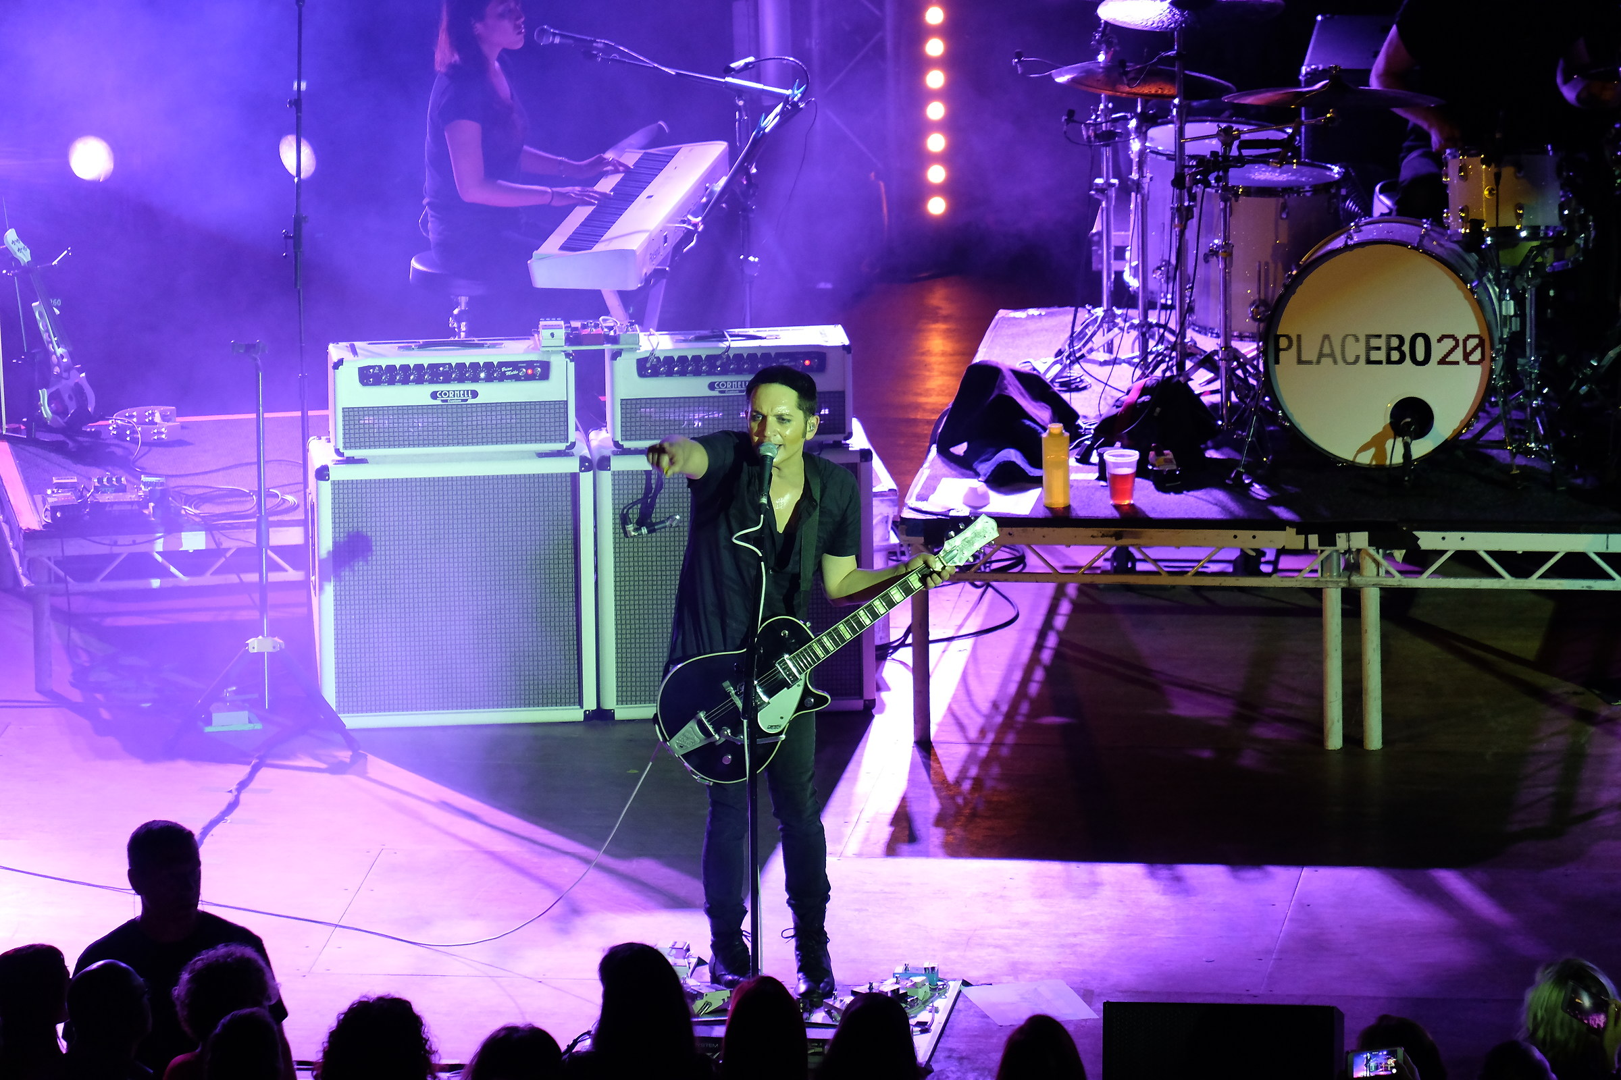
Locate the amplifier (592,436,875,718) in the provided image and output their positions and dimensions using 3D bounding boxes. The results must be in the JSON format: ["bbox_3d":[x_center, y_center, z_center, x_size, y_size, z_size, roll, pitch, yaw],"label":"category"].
[{"bbox_3d":[-0.214,0.077,37.211,0.754,0.745,0.355,-2,14,-4],"label":"amplifier"}]

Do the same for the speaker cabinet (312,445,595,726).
[{"bbox_3d":[-0.977,0.100,37.163,0.754,0.745,0.355,-2,14,-4],"label":"speaker cabinet"}]

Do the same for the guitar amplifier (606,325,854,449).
[{"bbox_3d":[-0.228,-0.420,37.086,0.665,0.280,0.228,-2,14,-4],"label":"guitar amplifier"}]

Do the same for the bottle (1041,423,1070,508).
[{"bbox_3d":[0.666,-0.207,36.696,0.074,0.228,0.074,-1,14,0],"label":"bottle"}]

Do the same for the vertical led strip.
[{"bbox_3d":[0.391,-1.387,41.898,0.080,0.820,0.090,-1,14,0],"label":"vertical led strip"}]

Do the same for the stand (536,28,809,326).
[{"bbox_3d":[-0.400,-0.874,39.859,0.850,1.290,0.500,1,14,8],"label":"stand"}]

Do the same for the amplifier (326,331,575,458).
[{"bbox_3d":[-0.985,-0.397,37.039,0.665,0.280,0.228,-2,14,-4],"label":"amplifier"}]

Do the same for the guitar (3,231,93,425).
[{"bbox_3d":[-2.157,-0.597,38.375,0.100,0.600,0.200,-11,4,42],"label":"guitar"}]

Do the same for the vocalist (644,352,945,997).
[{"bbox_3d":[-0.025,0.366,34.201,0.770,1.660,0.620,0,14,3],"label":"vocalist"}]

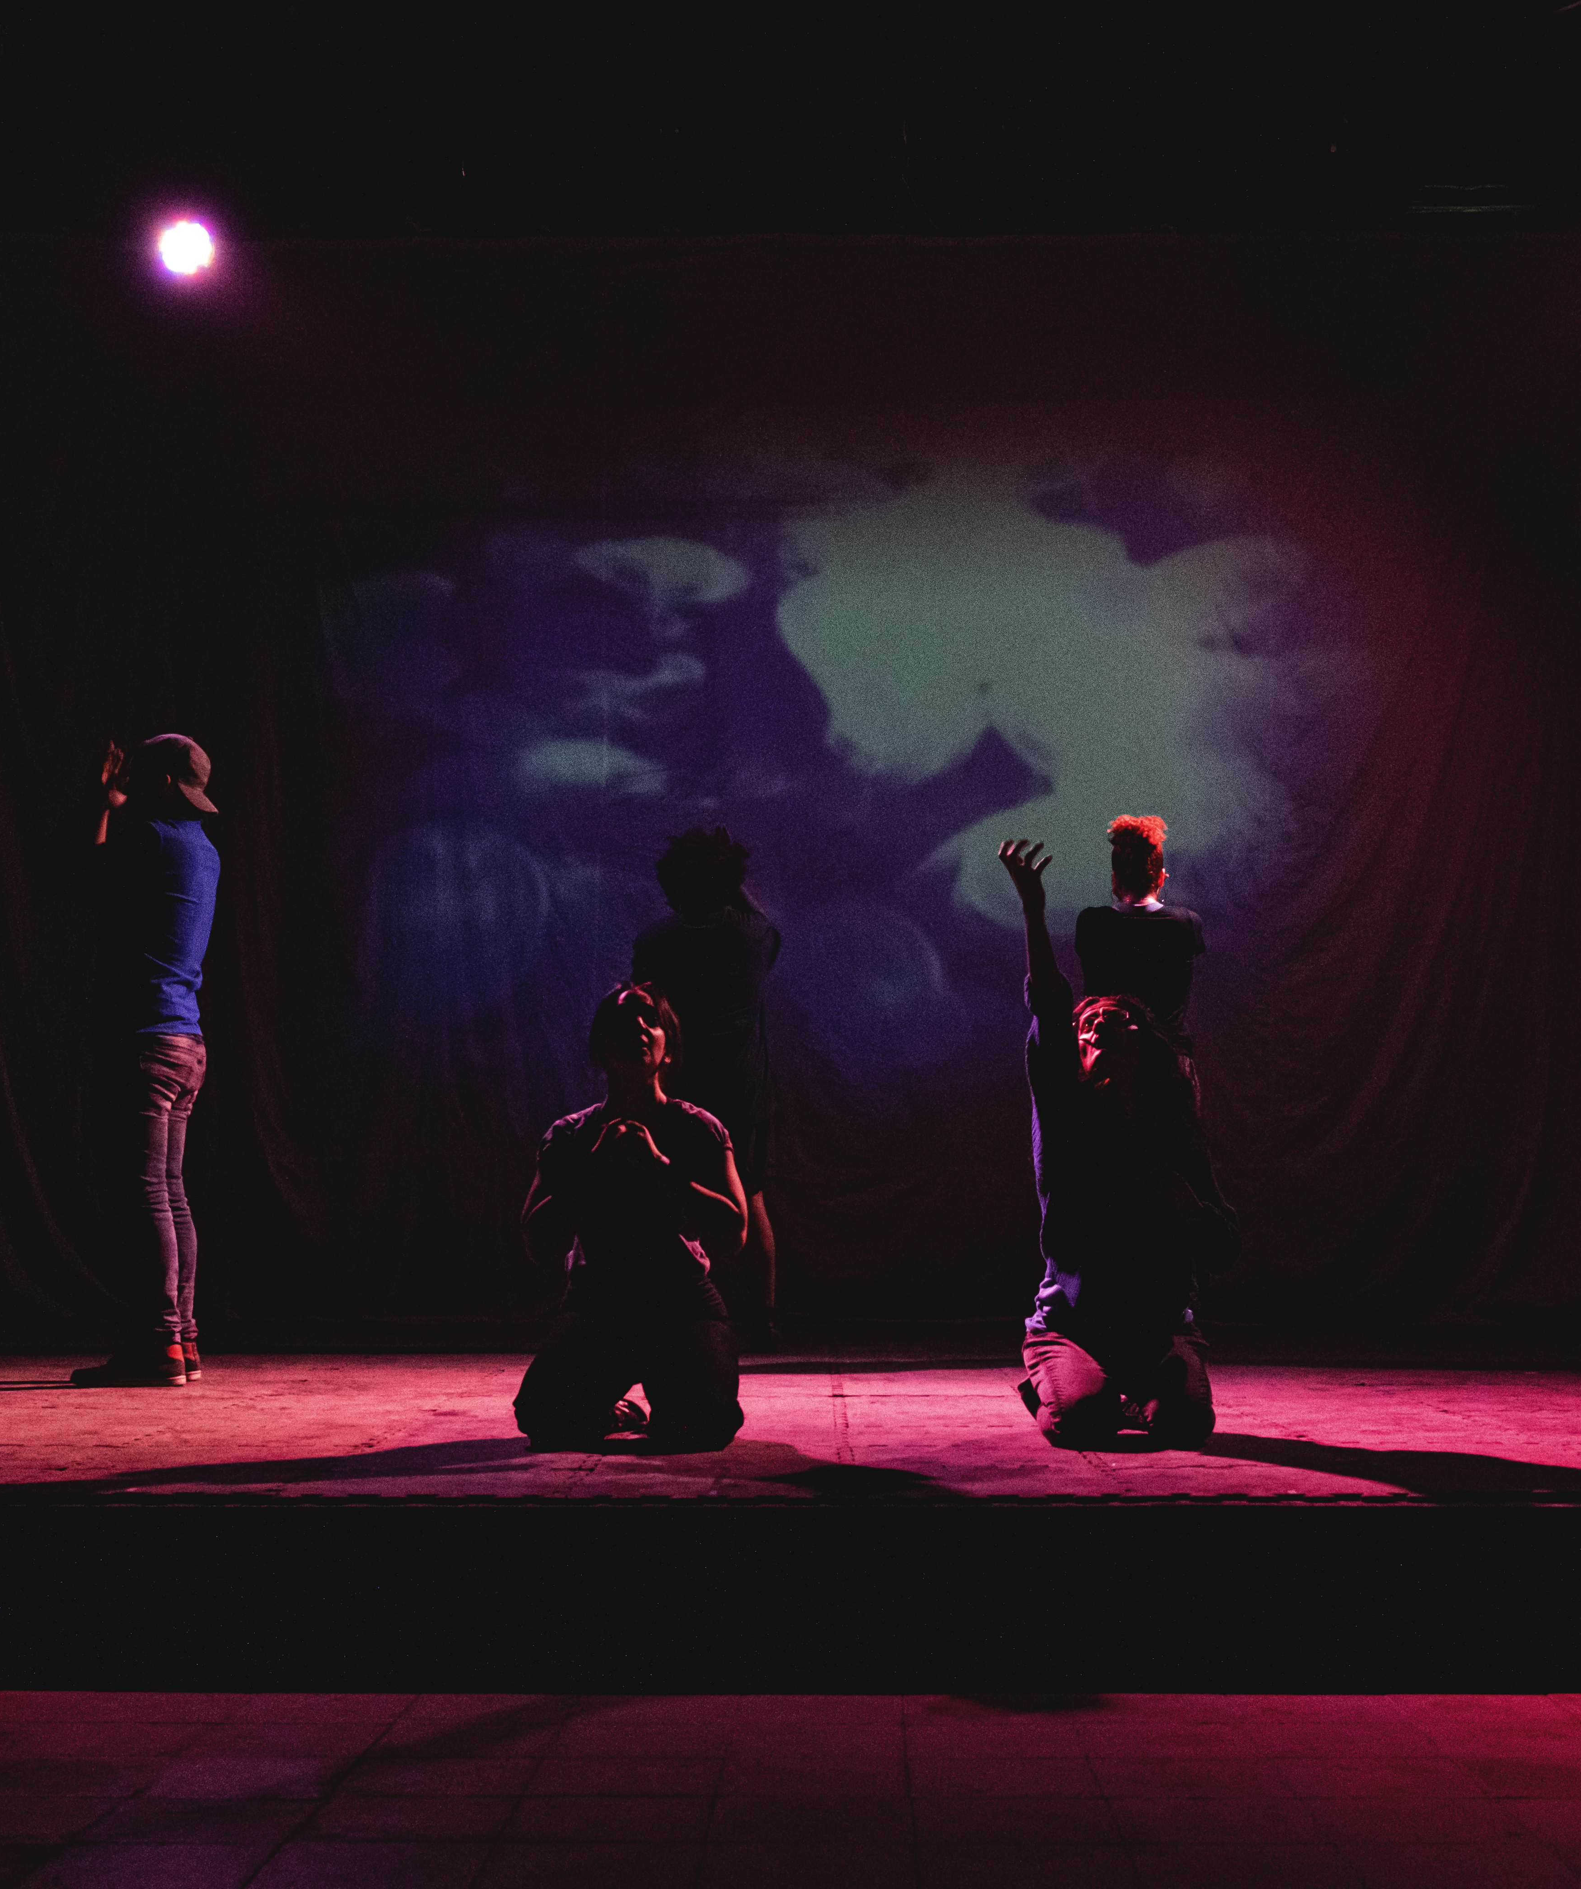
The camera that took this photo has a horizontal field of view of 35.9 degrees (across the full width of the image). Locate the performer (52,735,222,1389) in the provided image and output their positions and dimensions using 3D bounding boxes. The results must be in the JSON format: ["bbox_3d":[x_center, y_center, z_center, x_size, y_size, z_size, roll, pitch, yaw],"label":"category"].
[{"bbox_3d":[-1.797,0.314,6.700,0.420,1.805,0.460,-2,-6,21],"label":"performer"}]

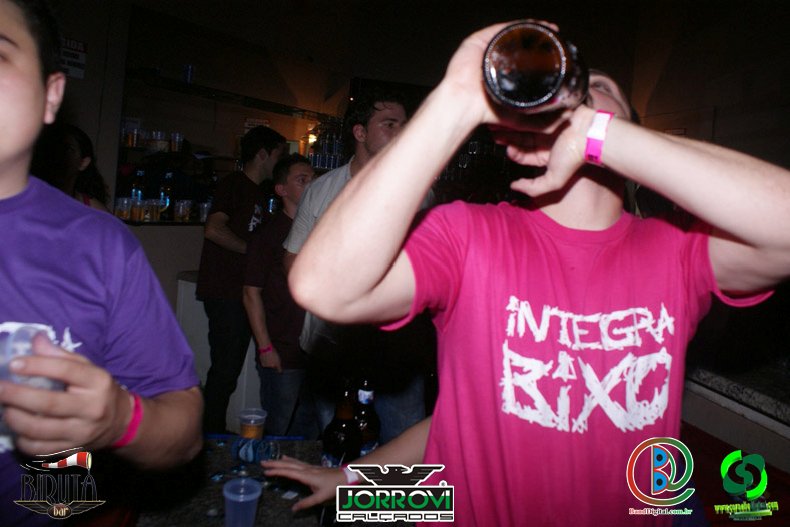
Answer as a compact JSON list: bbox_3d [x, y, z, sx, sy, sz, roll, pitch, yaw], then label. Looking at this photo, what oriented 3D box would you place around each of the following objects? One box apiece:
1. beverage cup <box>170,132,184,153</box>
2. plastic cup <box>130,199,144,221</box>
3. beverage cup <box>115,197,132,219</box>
[{"bbox_3d":[-1.255,-0.697,3.420,0.076,0.108,0.076,5,3,0],"label":"beverage cup"},{"bbox_3d":[-1.273,-0.262,2.930,0.077,0.109,0.077,5,3,0],"label":"plastic cup"},{"bbox_3d":[-1.314,-0.265,2.870,0.077,0.109,0.077,5,3,0],"label":"beverage cup"}]

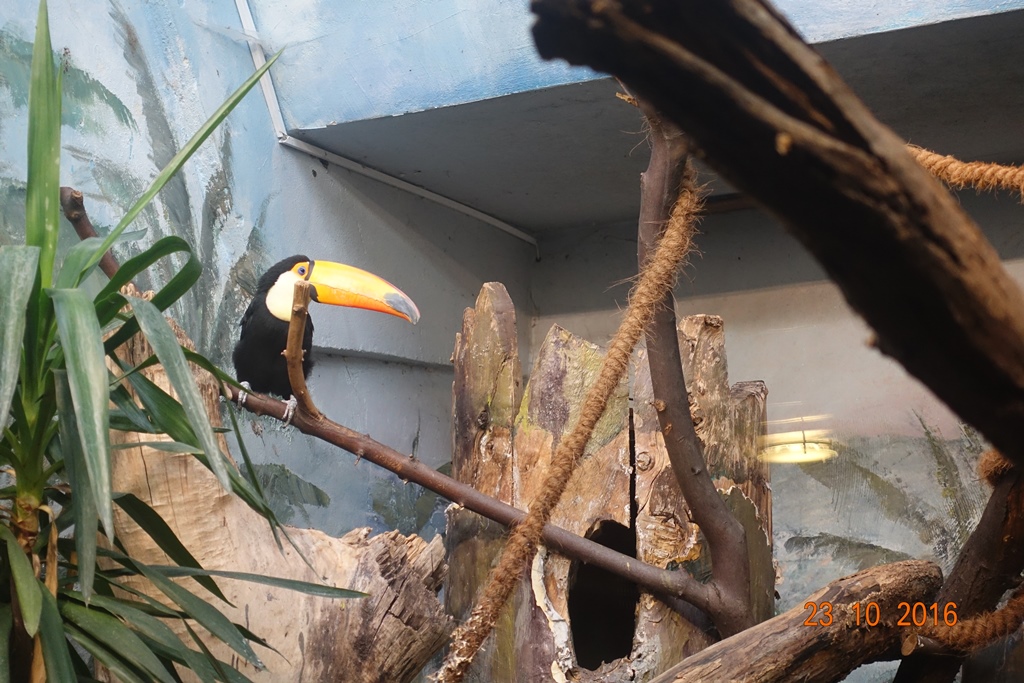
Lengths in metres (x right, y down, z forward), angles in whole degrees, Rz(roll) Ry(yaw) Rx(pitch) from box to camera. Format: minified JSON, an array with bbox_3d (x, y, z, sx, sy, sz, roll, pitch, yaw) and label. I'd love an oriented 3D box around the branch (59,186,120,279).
[{"bbox_3d":[-0.690,-0.178,3.250,0.055,0.175,0.050,-30,-5,0],"label":"branch"}]

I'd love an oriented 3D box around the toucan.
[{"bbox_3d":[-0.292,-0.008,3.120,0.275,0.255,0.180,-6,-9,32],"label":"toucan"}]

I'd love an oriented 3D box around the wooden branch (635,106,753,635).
[{"bbox_3d":[0.269,0.043,2.950,0.135,0.790,0.110,-7,-6,0],"label":"wooden branch"}]

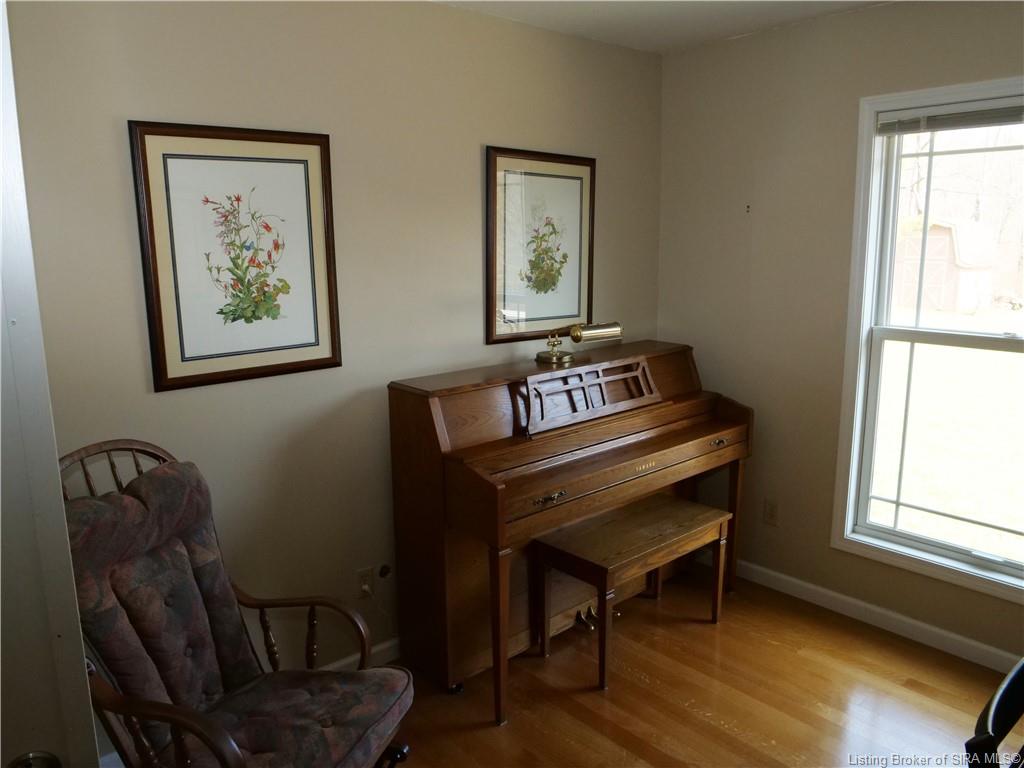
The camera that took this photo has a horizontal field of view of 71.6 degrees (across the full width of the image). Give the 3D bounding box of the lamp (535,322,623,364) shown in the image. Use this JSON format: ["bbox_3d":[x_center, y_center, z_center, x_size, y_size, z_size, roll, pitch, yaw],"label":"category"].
[{"bbox_3d":[0.250,-0.167,2.904,0.288,0.171,0.313,-10,15,-40],"label":"lamp"}]

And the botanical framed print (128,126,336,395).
[{"bbox_3d":[-0.813,-0.386,2.177,0.592,0.748,0.025,-10,15,-40],"label":"botanical framed print"}]

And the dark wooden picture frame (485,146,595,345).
[{"bbox_3d":[0.132,-0.574,2.993,0.614,0.762,0.025,-10,15,-40],"label":"dark wooden picture frame"}]

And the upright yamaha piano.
[{"bbox_3d":[0.317,0.475,2.938,1.483,1.104,0.604,-10,15,-40],"label":"upright yamaha piano"}]

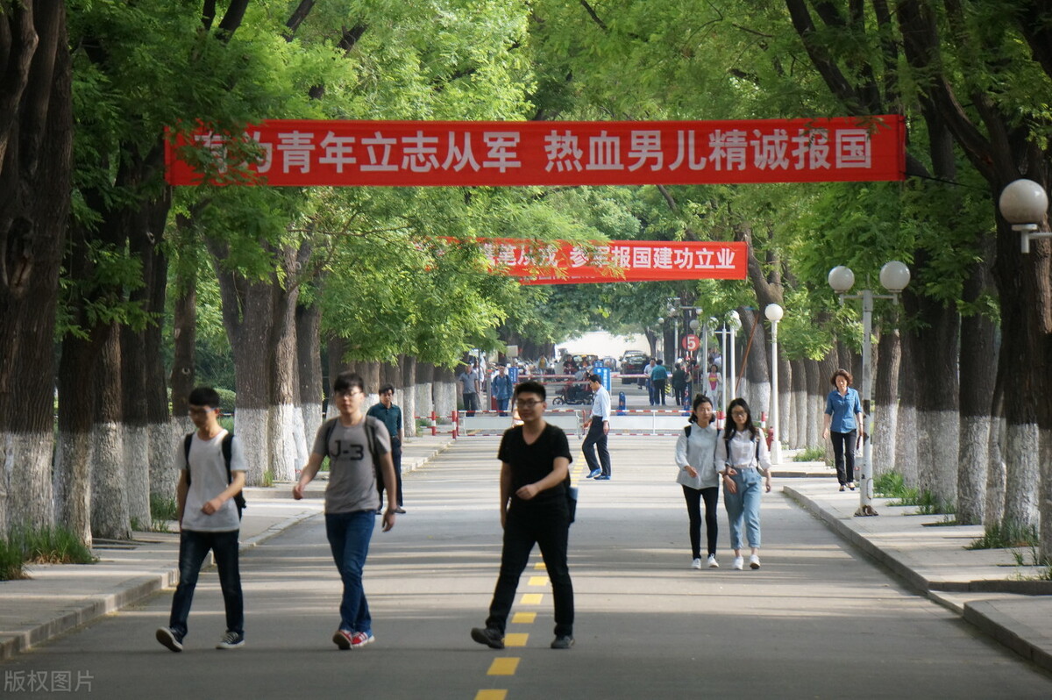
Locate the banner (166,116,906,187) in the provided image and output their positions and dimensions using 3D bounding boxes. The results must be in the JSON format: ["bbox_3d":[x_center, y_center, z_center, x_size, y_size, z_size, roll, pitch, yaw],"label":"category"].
[{"bbox_3d":[0.099,-2.138,83.000,7.950,0.750,0.060,0,0,1],"label":"banner"}]

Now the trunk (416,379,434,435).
[{"bbox_3d":[-2.759,1.481,210.000,0.470,1.220,0.470,0,0,0],"label":"trunk"}]

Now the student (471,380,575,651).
[{"bbox_3d":[-0.020,1.069,50.000,0.500,1.750,0.560,0,0,35],"label":"student"}]

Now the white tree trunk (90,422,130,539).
[{"bbox_3d":[-4.067,1.275,75.514,0.394,1.149,0.382,0,0,0],"label":"white tree trunk"}]

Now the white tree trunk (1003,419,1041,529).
[{"bbox_3d":[4.863,1.283,75.470,0.370,1.130,0.370,0,0,0],"label":"white tree trunk"}]

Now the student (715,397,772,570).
[{"bbox_3d":[2.077,1.279,73.500,0.520,1.630,0.400,0,0,5],"label":"student"}]

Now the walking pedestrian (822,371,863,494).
[{"bbox_3d":[4.314,1.086,104.920,0.520,1.640,0.380,0,0,0],"label":"walking pedestrian"}]

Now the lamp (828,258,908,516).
[{"bbox_3d":[3.915,0.440,87.920,0.940,2.900,0.360,0,0,0],"label":"lamp"}]

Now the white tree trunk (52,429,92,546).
[{"bbox_3d":[-4.265,1.302,72.466,0.362,1.094,0.351,0,0,0],"label":"white tree trunk"}]

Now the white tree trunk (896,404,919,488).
[{"bbox_3d":[5.100,1.294,102.963,0.304,1.123,0.295,0,0,0],"label":"white tree trunk"}]

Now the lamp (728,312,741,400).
[{"bbox_3d":[4.495,0.524,167.480,0.310,2.750,0.310,0,0,0],"label":"lamp"}]

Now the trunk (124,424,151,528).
[{"bbox_3d":[-4.036,1.332,79.930,0.350,1.100,0.350,0,0,0],"label":"trunk"}]

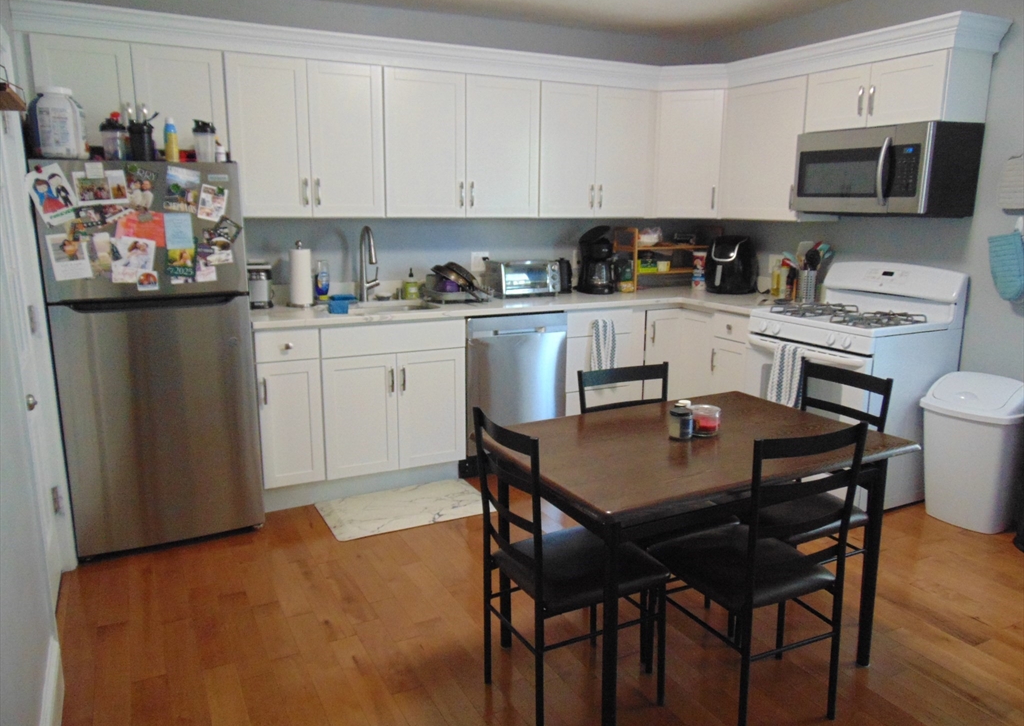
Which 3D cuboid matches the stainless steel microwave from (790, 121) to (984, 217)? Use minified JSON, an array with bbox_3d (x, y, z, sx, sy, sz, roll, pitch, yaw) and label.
[{"bbox_3d":[1.838,-0.950,3.667,0.398,0.412,0.758,-5,13,-26],"label":"stainless steel microwave"}]

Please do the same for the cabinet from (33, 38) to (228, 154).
[{"bbox_3d":[-1.736,-1.200,3.378,0.761,0.457,0.322,-5,13,-26],"label":"cabinet"}]

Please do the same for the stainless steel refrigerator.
[{"bbox_3d":[-1.634,-0.064,3.372,0.745,1.635,0.760,-5,13,-26],"label":"stainless steel refrigerator"}]

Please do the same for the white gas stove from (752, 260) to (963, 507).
[{"bbox_3d":[1.709,0.077,3.833,0.661,1.160,0.771,-5,13,-26],"label":"white gas stove"}]

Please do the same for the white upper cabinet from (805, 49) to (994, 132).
[{"bbox_3d":[1.875,-1.308,3.646,0.319,0.300,0.763,-5,13,-26],"label":"white upper cabinet"}]

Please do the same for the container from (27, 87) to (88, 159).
[{"bbox_3d":[-1.758,-0.923,2.830,0.187,0.270,0.187,-5,13,-26],"label":"container"}]

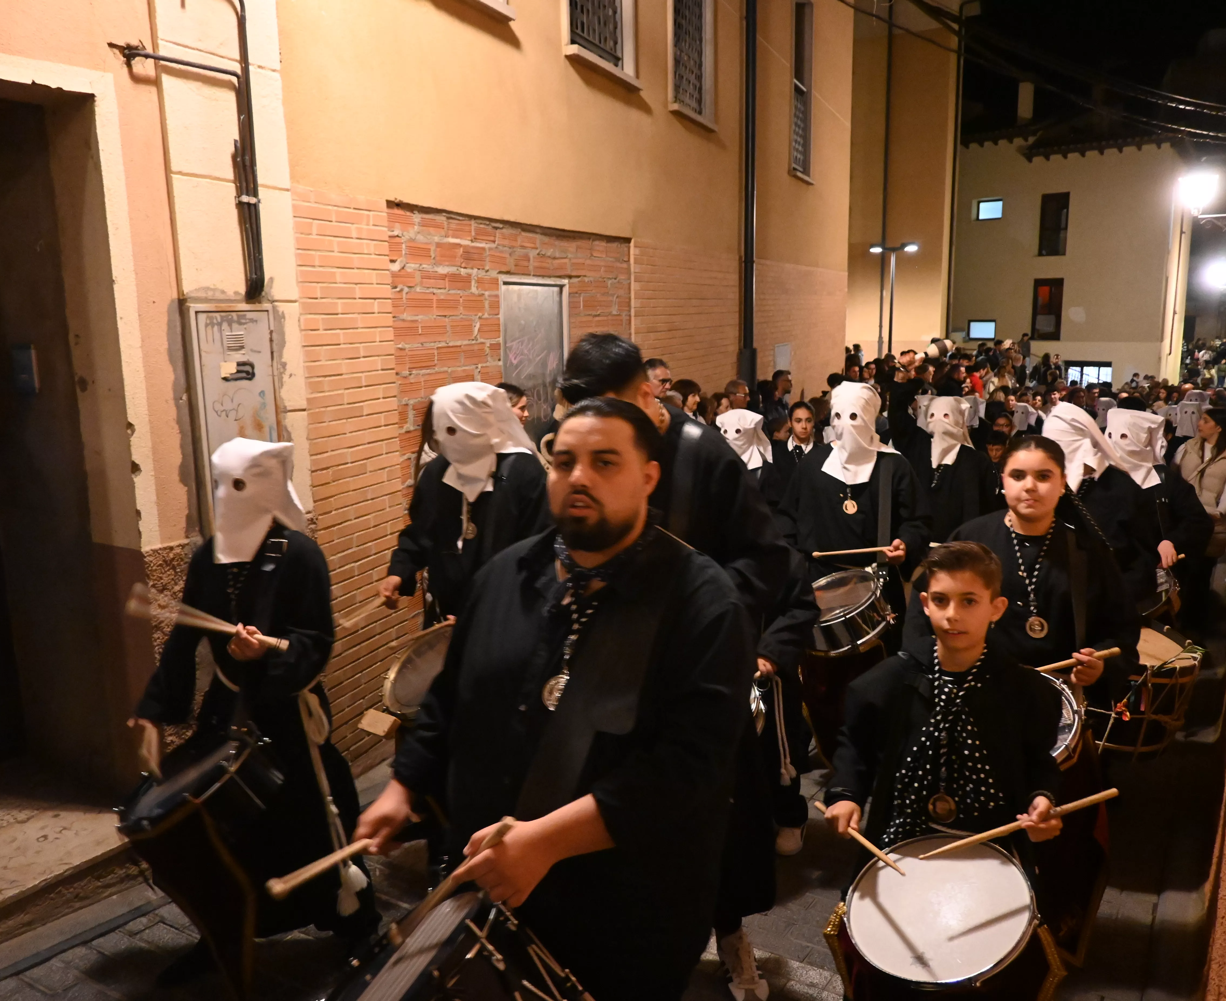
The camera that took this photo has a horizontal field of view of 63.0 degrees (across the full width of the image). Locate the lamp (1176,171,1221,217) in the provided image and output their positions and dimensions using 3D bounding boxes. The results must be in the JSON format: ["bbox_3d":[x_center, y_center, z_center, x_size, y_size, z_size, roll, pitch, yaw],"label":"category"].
[{"bbox_3d":[6.084,-3.259,10.394,0.450,0.600,0.450,6,13,31],"label":"lamp"}]

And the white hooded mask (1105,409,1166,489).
[{"bbox_3d":[2.160,-0.202,4.138,0.220,0.310,0.210,-10,14,-41],"label":"white hooded mask"}]

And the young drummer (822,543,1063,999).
[{"bbox_3d":[0.701,0.780,2.126,0.460,1.380,0.460,3,11,20],"label":"young drummer"}]

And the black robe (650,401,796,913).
[{"bbox_3d":[0.232,0.456,2.726,0.570,1.370,0.440,0,10,6],"label":"black robe"}]

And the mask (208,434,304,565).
[{"bbox_3d":[-0.962,-0.008,2.704,0.230,0.327,0.260,4,12,25],"label":"mask"}]

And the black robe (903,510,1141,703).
[{"bbox_3d":[1.132,0.607,2.756,0.560,1.160,0.440,4,11,26],"label":"black robe"}]

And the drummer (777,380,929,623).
[{"bbox_3d":[0.984,0.362,4.065,0.580,1.680,0.480,4,12,24],"label":"drummer"}]

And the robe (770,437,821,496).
[{"bbox_3d":[1.055,0.206,5.644,0.450,1.120,0.320,4,12,24],"label":"robe"}]

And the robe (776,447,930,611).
[{"bbox_3d":[0.980,0.380,4.069,0.580,1.200,0.460,4,12,24],"label":"robe"}]

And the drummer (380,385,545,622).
[{"bbox_3d":[-0.496,0.424,3.480,0.500,1.630,0.460,7,13,39],"label":"drummer"}]

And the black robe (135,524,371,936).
[{"bbox_3d":[-1.038,0.638,2.917,0.500,1.160,0.480,7,13,37],"label":"black robe"}]

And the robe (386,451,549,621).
[{"bbox_3d":[-0.488,0.420,3.541,0.560,1.200,0.460,5,13,29],"label":"robe"}]

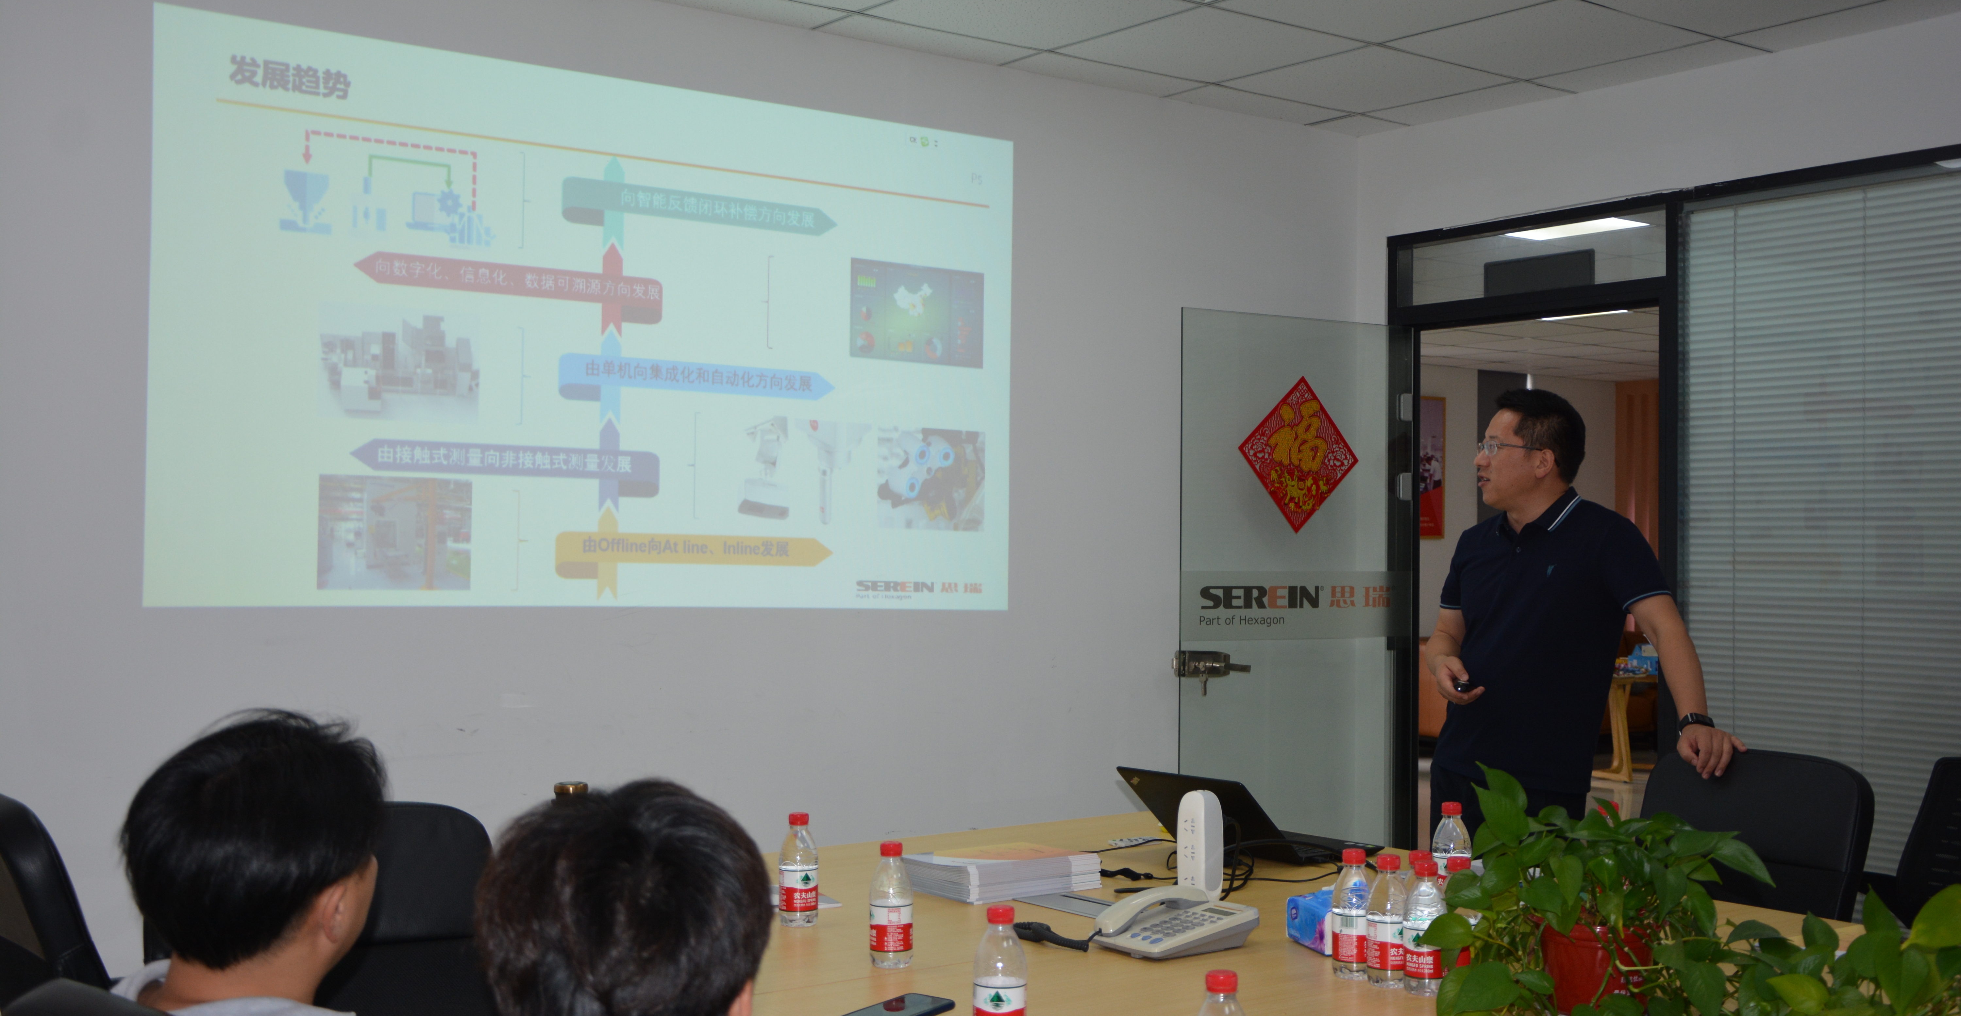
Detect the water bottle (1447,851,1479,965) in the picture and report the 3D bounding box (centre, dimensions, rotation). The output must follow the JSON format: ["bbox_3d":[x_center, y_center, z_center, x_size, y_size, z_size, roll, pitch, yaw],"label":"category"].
[{"bbox_3d":[0.659,0.573,2.777,0.061,0.176,0.061,1,-1,13],"label":"water bottle"}]

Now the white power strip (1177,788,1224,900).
[{"bbox_3d":[0.366,0.572,3.352,0.045,0.200,0.064,2,-1,-37],"label":"white power strip"}]

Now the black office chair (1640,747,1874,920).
[{"bbox_3d":[1.185,0.933,3.553,0.630,1.000,0.570,1,-1,-33],"label":"black office chair"}]

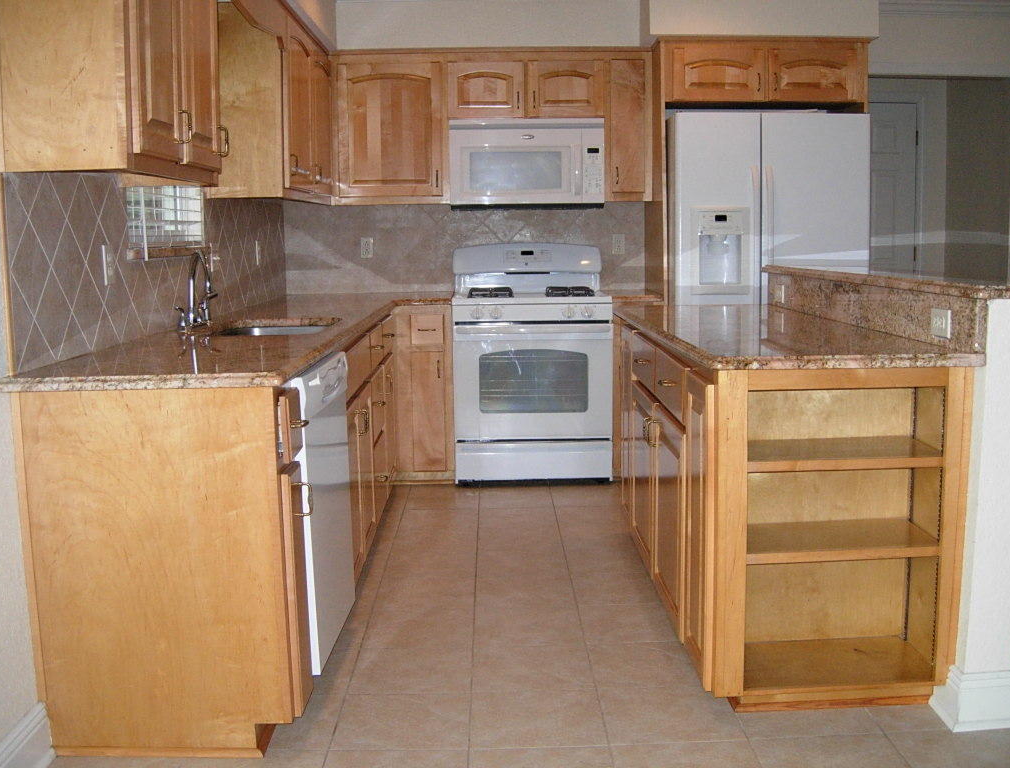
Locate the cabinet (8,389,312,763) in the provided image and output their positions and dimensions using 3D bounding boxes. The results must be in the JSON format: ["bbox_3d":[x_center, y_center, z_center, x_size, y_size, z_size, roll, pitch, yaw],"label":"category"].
[{"bbox_3d":[-0.802,0.427,2.569,0.623,0.880,0.271,-1,8,-1],"label":"cabinet"}]

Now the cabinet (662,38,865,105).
[{"bbox_3d":[1.207,-1.500,5.233,0.965,0.305,0.580,-1,8,-1],"label":"cabinet"}]

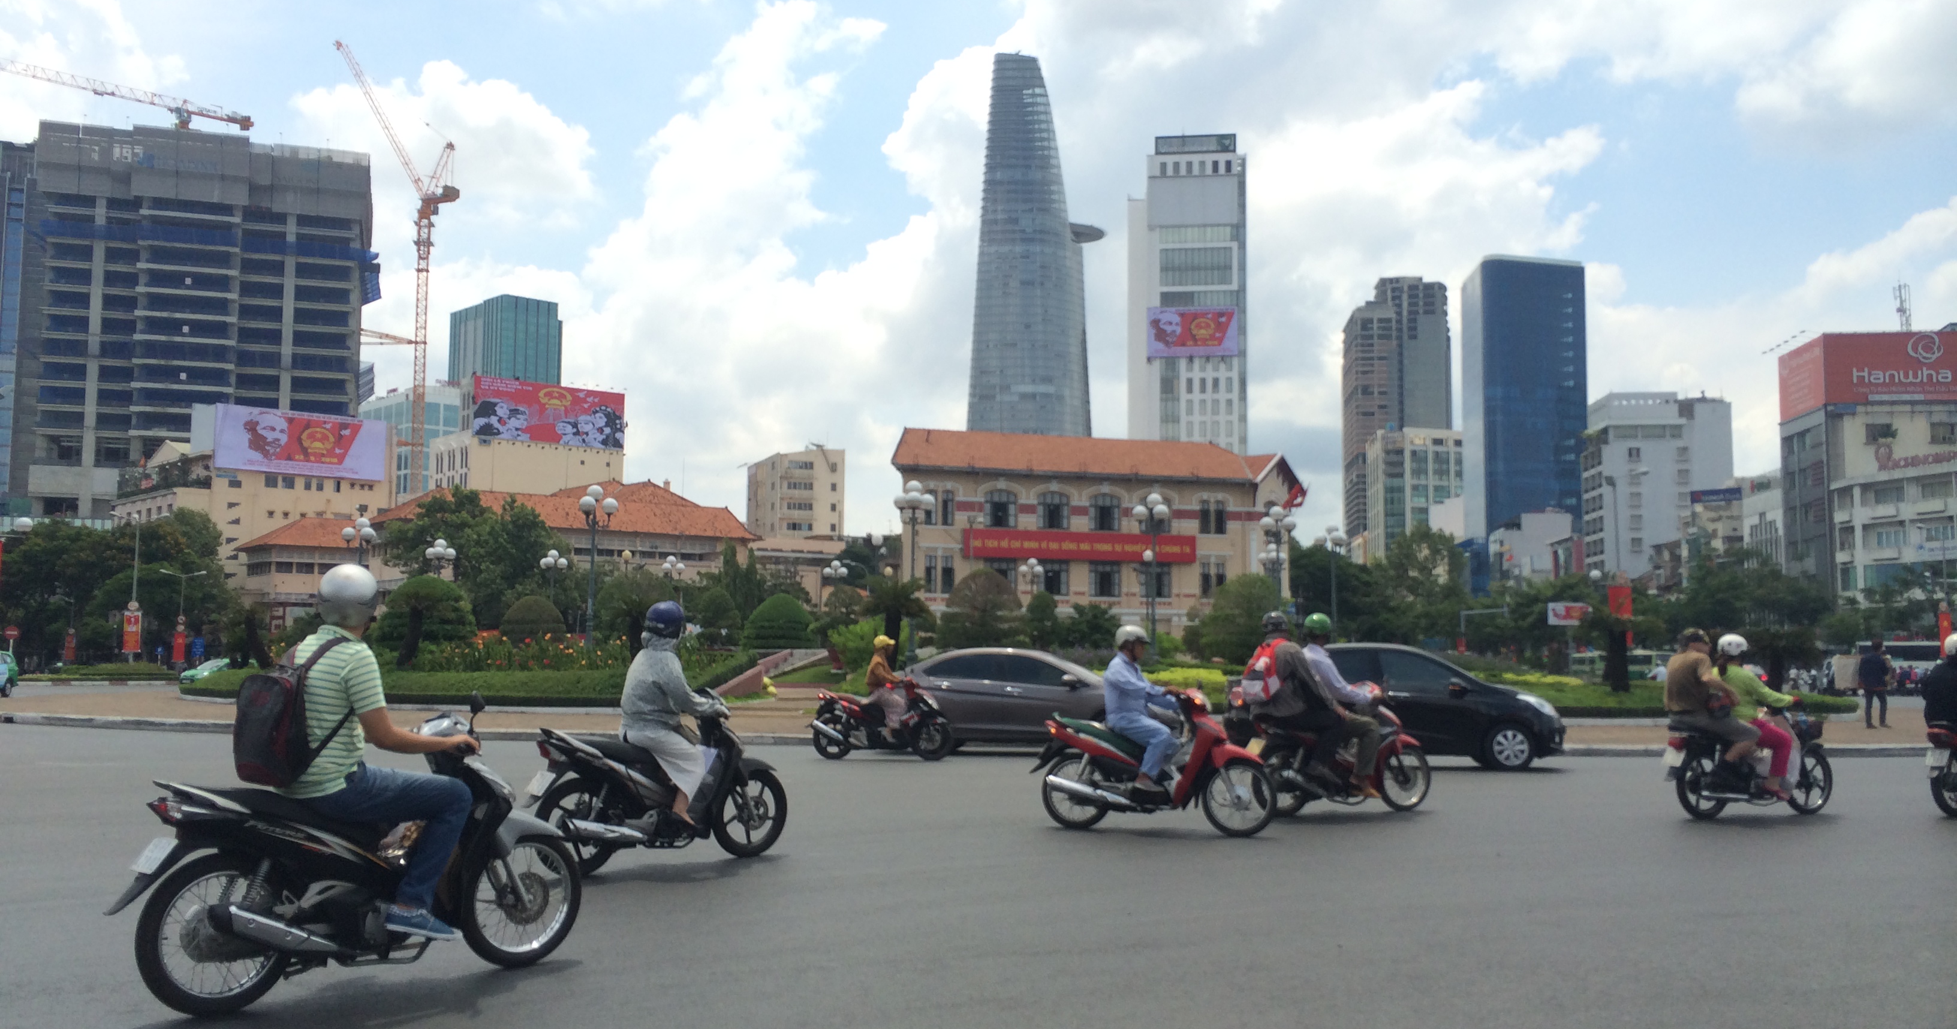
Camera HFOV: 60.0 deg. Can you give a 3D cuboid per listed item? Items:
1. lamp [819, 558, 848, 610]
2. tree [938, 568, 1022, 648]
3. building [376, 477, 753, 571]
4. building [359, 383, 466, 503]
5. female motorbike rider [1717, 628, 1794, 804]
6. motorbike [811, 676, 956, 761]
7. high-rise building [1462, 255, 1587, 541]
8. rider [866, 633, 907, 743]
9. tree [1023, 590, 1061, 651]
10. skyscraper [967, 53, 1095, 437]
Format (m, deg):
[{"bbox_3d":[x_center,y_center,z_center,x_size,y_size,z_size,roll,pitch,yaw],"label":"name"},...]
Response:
[{"bbox_3d":[-5.995,4.070,70.000,1.150,4.700,1.150,0,-5,0],"label":"lamp"},{"bbox_3d":[0.074,3.223,55.000,2.650,2.950,2.600,0,-5,0],"label":"tree"},{"bbox_3d":[-34.259,5.328,139.052,29.000,15.200,13.000,5,-7,-42],"label":"building"},{"bbox_3d":[-93.424,2.931,282.000,16.000,44.500,27.000,5,-6,-39],"label":"building"},{"bbox_3d":[6.679,1.726,14.600,0.680,1.420,0.500,3,-6,-28],"label":"female motorbike rider"},{"bbox_3d":[-1.232,2.612,21.700,1.870,1.110,0.680,0,-5,3],"label":"motorbike"},{"bbox_3d":[142.047,-12.511,442.000,27.000,107.000,21.000,1,-5,-8],"label":"high-rise building"},{"bbox_3d":[-1.135,2.227,21.486,0.620,1.370,0.500,0,-5,8],"label":"rider"},{"bbox_3d":[2.095,3.609,56.000,1.200,2.250,1.200,0,-5,0],"label":"tree"},{"bbox_3d":[22.227,-65.696,714.843,54.000,262.000,50.000,0,-5,0],"label":"skyscraper"}]

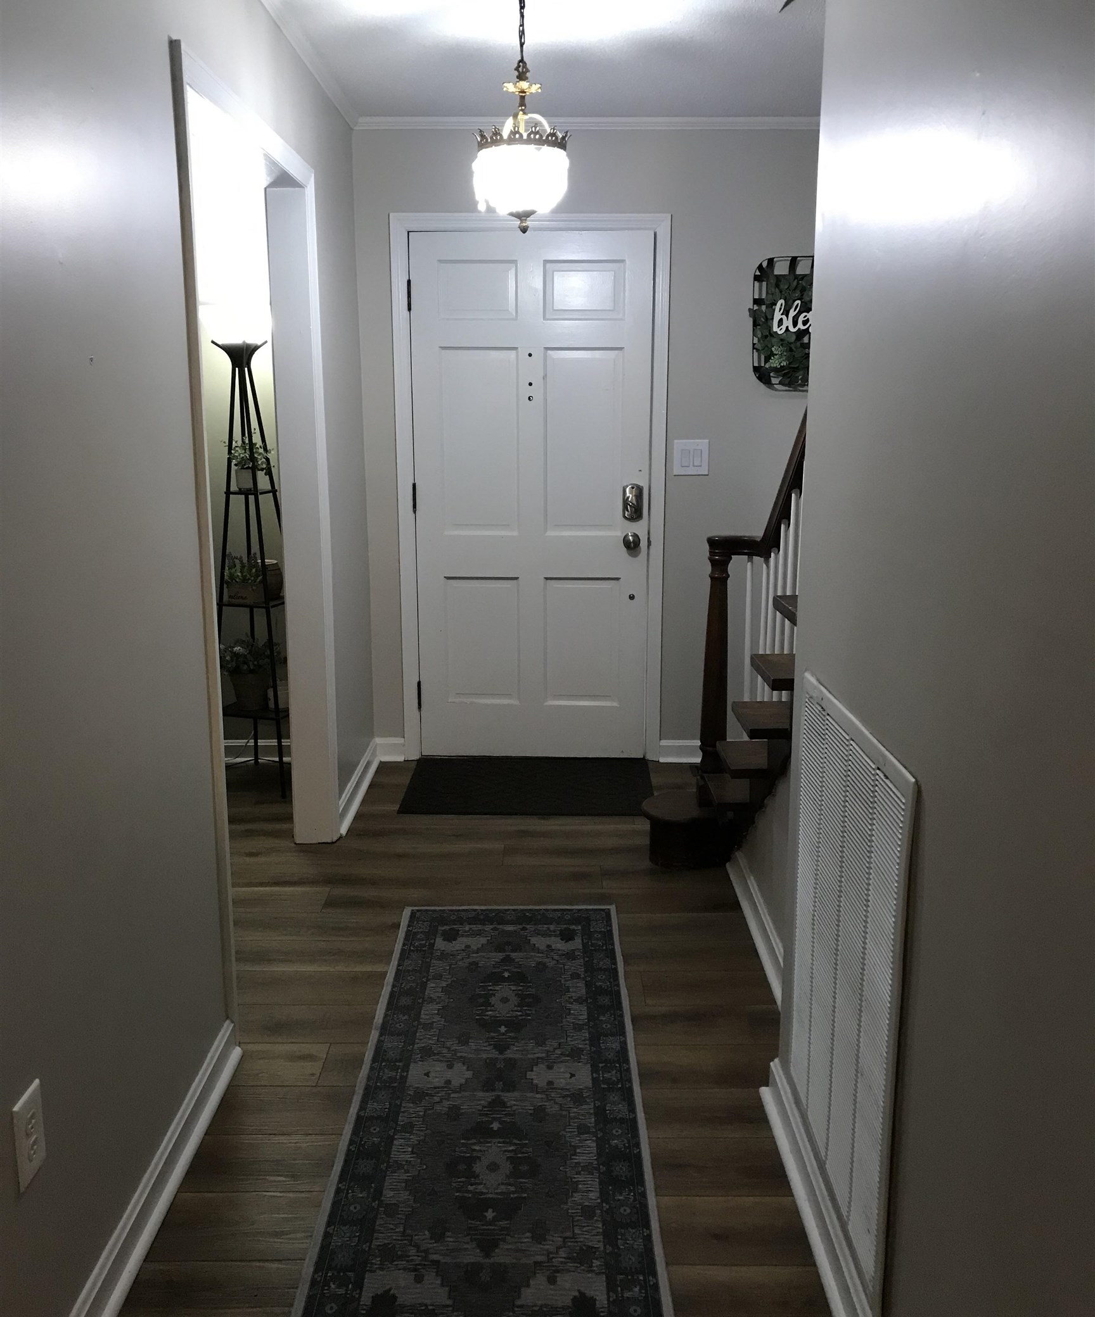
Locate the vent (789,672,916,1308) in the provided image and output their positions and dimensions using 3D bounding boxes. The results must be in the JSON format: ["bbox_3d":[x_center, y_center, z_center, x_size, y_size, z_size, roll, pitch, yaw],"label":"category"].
[{"bbox_3d":[0.472,0.490,1.902,0.018,0.803,0.660,0,12,0],"label":"vent"}]

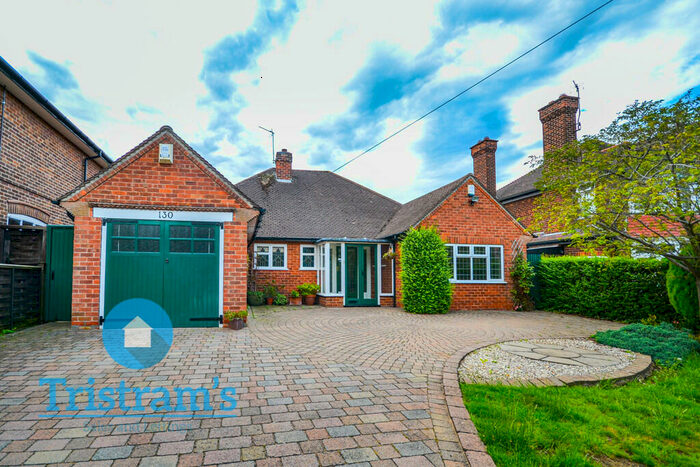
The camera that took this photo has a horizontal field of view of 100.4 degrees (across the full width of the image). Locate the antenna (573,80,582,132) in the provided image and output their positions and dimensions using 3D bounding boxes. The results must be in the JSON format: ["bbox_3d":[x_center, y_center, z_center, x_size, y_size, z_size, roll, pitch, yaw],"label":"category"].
[{"bbox_3d":[9.440,-5.270,12.100,0.650,2.000,0.350,4,-7,-41],"label":"antenna"}]

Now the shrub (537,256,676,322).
[{"bbox_3d":[6.250,1.330,7.050,0.800,1.500,3.300,1,-5,-7],"label":"shrub"}]

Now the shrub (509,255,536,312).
[{"bbox_3d":[5.220,1.490,8.850,0.660,1.660,0.550,1,-5,-6],"label":"shrub"}]

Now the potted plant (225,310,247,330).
[{"bbox_3d":[-2.206,1.690,5.680,0.430,0.370,0.370,1,-5,-6],"label":"potted plant"}]

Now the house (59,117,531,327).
[{"bbox_3d":[-0.443,-0.479,10.751,10.920,5.450,9.520,1,-4,-8],"label":"house"}]

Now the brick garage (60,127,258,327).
[{"bbox_3d":[-3.767,0.030,7.733,3.470,3.820,4.620,1,-4,-8],"label":"brick garage"}]

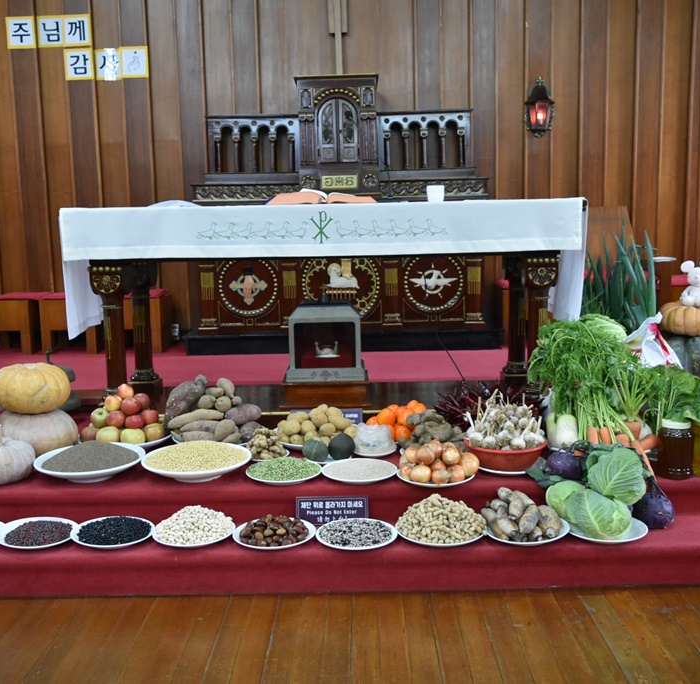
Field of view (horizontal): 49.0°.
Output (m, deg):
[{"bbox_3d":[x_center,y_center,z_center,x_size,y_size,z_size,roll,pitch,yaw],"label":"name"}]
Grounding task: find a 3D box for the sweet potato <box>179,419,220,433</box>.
[{"bbox_3d":[-0.586,0.338,3.075,0.200,0.065,0.060,-3,8,-11],"label":"sweet potato"}]

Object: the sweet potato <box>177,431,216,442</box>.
[{"bbox_3d":[-0.632,0.398,3.165,0.175,0.062,0.064,-1,8,1],"label":"sweet potato"}]

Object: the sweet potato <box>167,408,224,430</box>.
[{"bbox_3d":[-0.624,0.313,3.102,0.235,0.075,0.062,-4,8,-17],"label":"sweet potato"}]

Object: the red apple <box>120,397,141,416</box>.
[{"bbox_3d":[-0.927,0.273,3.251,0.078,0.075,0.078,-1,8,1],"label":"red apple"}]

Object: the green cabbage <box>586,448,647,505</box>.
[{"bbox_3d":[0.883,0.446,2.547,0.180,0.165,0.160,-1,8,1],"label":"green cabbage"}]

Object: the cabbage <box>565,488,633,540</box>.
[{"bbox_3d":[0.782,0.542,2.420,0.205,0.140,0.180,-1,8,1],"label":"cabbage"}]

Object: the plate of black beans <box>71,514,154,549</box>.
[{"bbox_3d":[-0.758,0.608,2.458,0.263,0.050,0.263,-1,8,0],"label":"plate of black beans"}]

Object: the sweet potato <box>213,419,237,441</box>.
[{"bbox_3d":[-0.490,0.346,3.025,0.078,0.080,0.120,2,8,25],"label":"sweet potato"}]

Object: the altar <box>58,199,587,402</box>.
[{"bbox_3d":[-0.112,-0.150,3.655,2.199,0.973,0.713,-1,8,1],"label":"altar"}]

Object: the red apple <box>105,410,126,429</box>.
[{"bbox_3d":[-0.989,0.329,3.241,0.080,0.075,0.080,-1,8,1],"label":"red apple"}]

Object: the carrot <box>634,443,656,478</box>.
[{"bbox_3d":[1.042,0.419,2.705,0.032,0.032,0.161,-18,49,3],"label":"carrot"}]

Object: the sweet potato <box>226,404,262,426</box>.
[{"bbox_3d":[-0.453,0.305,3.281,0.150,0.078,0.082,-2,8,-7],"label":"sweet potato"}]

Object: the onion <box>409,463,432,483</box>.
[{"bbox_3d":[0.248,0.457,2.669,0.068,0.064,0.067,-1,8,1],"label":"onion"}]

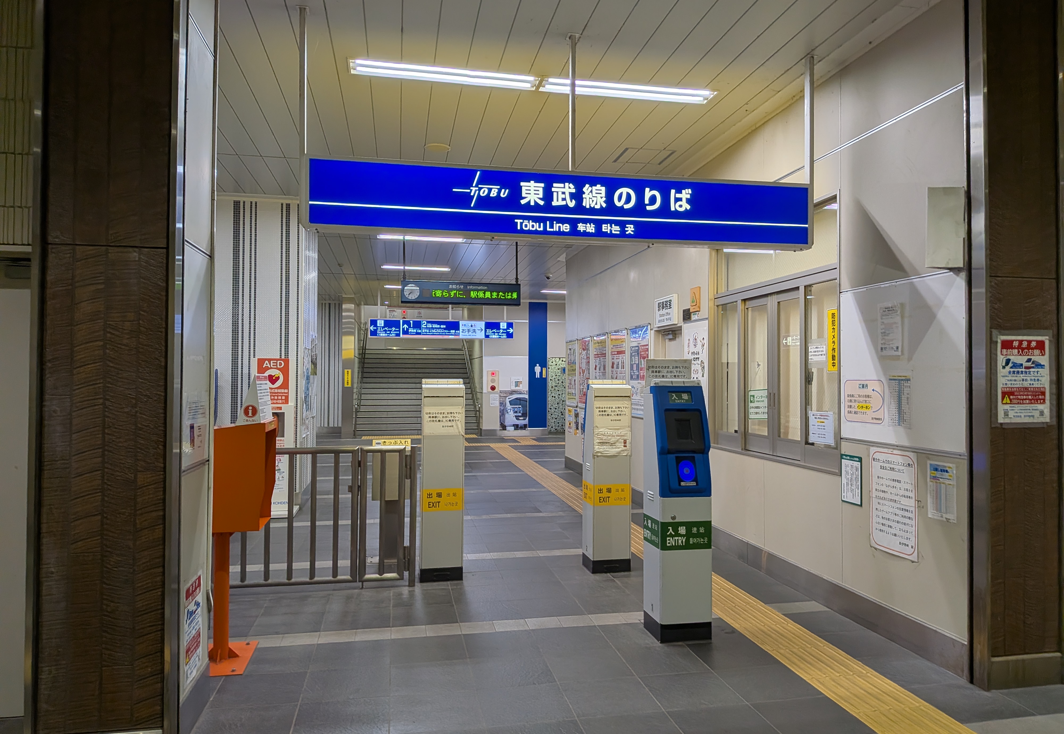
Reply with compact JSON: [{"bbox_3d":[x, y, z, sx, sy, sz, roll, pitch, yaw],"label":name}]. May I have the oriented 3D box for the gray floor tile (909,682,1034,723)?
[{"bbox_3d":[2.053,1.580,3.457,0.400,0.015,0.394,0,-1,-11],"label":"gray floor tile"}]

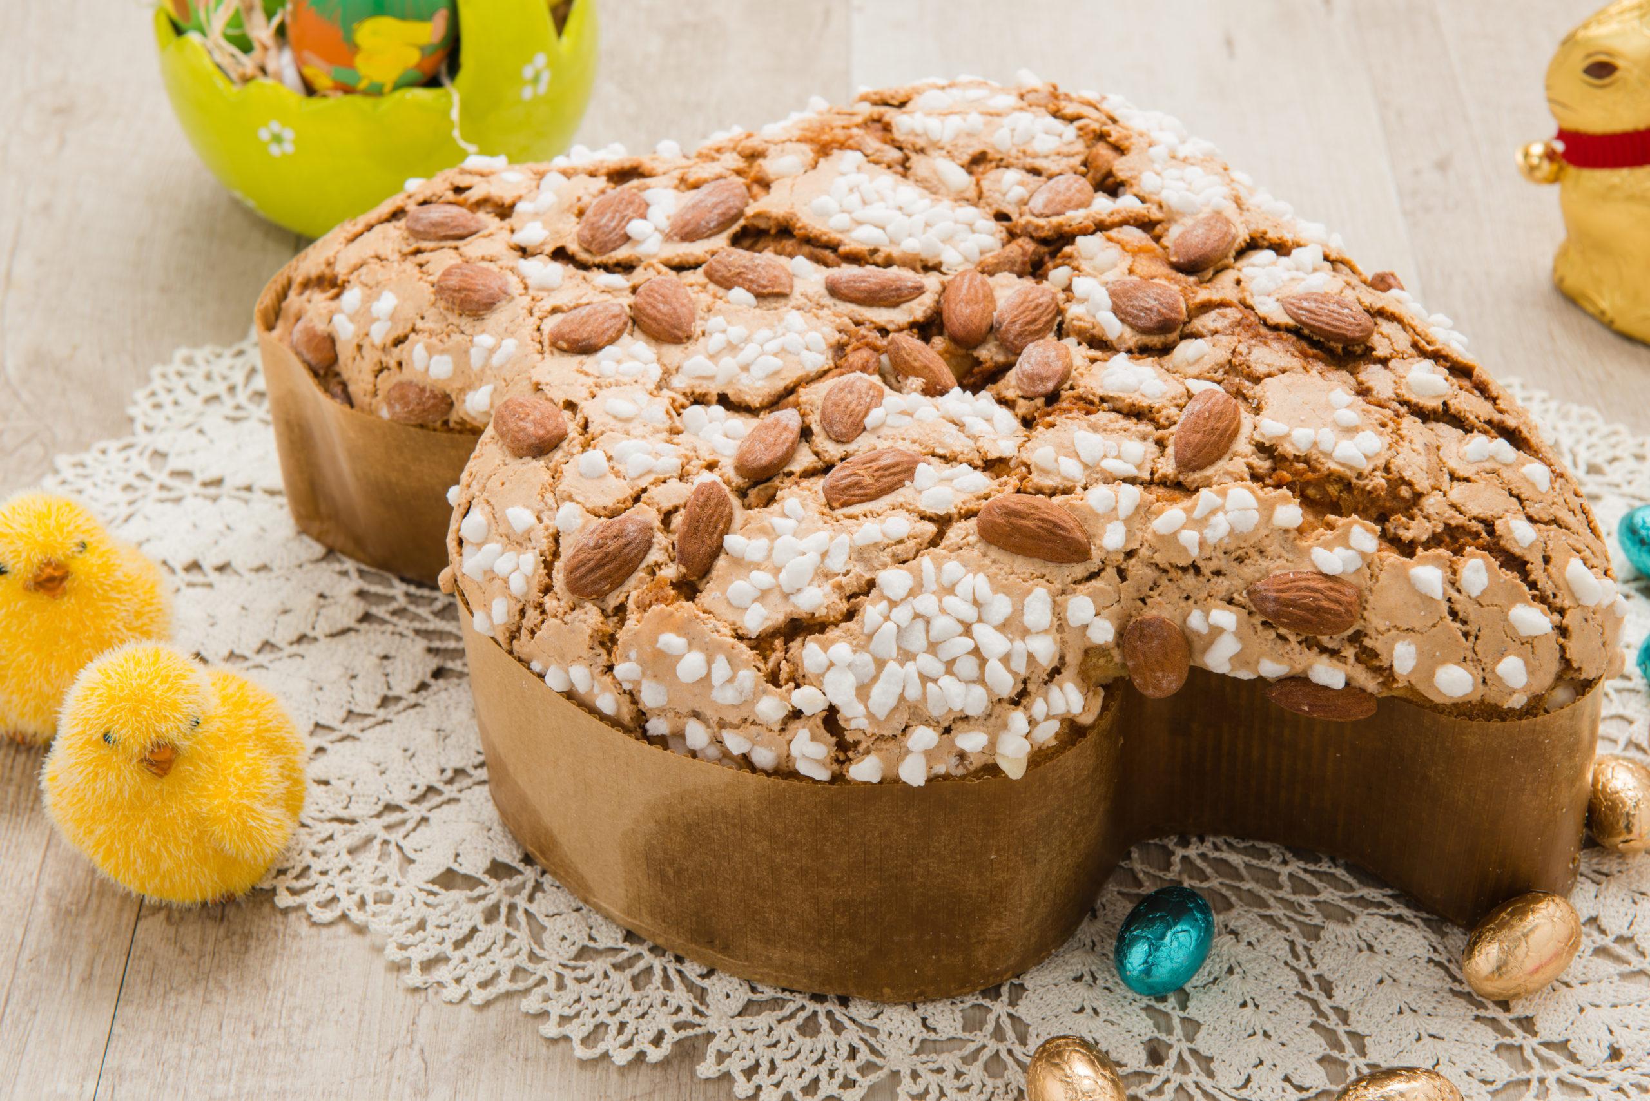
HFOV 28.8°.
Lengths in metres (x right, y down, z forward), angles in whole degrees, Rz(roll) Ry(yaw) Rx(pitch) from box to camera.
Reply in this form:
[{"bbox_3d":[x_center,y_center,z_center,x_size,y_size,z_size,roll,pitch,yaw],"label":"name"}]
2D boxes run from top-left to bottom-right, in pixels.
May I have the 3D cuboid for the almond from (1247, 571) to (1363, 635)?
[{"bbox_3d":[0.096,0.011,0.644,0.023,0.008,0.013,9,69,10],"label":"almond"}]

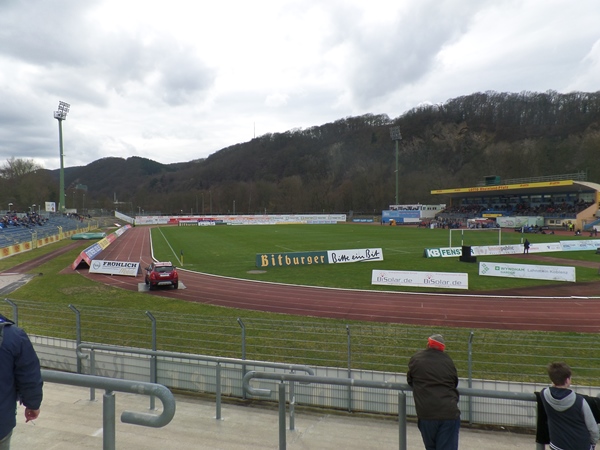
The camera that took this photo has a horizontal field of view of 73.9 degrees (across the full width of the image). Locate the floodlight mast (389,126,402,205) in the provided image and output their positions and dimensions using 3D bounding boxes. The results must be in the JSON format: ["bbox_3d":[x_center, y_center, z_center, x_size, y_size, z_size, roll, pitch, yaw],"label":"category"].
[{"bbox_3d":[40.721,-21.340,167.229,4.200,40.000,3.000,1,2,27],"label":"floodlight mast"}]

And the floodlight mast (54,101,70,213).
[{"bbox_3d":[-74.578,-19.043,125.655,3.000,40.000,4.200,0,2,21],"label":"floodlight mast"}]

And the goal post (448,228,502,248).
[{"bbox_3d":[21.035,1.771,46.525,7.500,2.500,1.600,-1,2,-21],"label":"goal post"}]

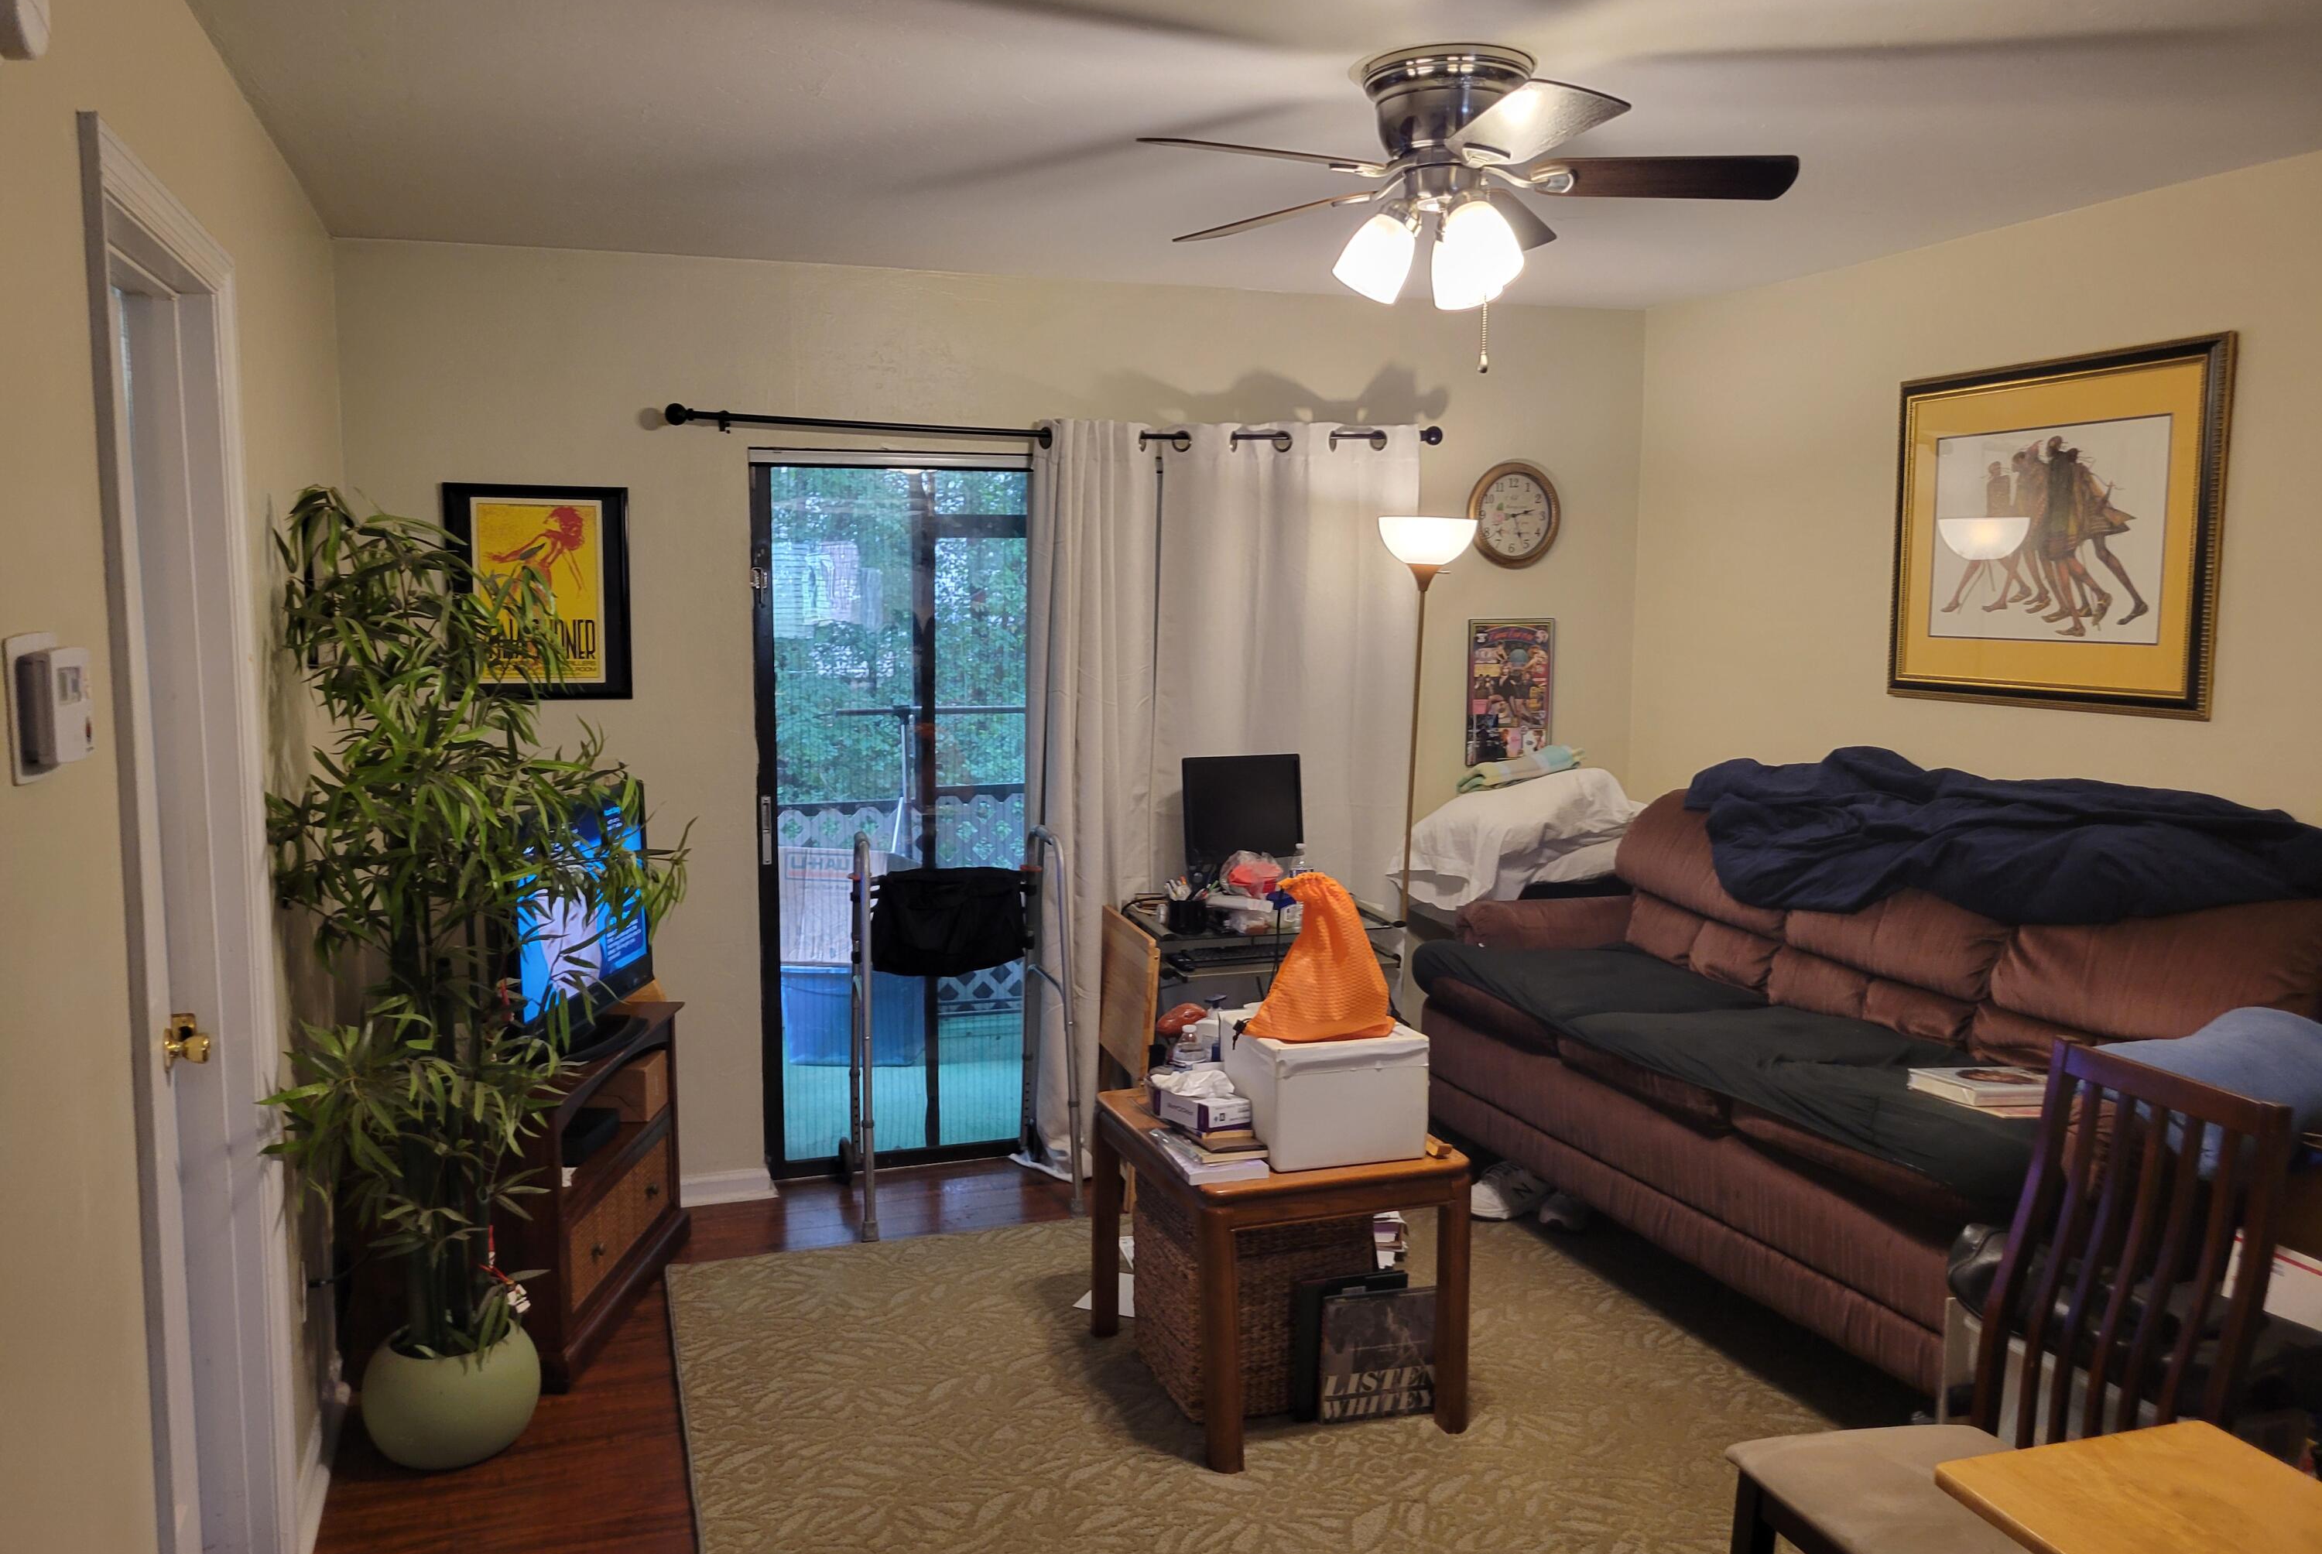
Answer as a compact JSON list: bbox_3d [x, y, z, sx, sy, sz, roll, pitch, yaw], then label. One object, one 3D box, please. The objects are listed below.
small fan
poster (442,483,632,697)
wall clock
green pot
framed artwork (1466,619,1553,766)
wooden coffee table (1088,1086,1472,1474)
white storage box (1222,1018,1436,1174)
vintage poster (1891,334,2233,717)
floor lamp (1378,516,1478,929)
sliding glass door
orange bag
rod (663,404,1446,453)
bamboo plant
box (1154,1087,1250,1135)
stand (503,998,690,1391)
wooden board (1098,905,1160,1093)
[{"bbox_3d":[0.458,-0.948,2.814,1.100,0.371,1.100,-2,6,-19],"label":"small fan"},{"bbox_3d":[-1.542,-0.455,4.319,0.441,0.525,0.025,-2,6,-19],"label":"poster"},{"bbox_3d":[1.048,-0.776,5.153,0.305,0.308,0.045,-2,7,-19],"label":"wall clock"},{"bbox_3d":[-1.324,1.155,3.261,0.310,0.210,0.310,-2,7,-19],"label":"green pot"},{"bbox_3d":[1.058,-0.251,5.256,0.296,0.447,0.020,-2,6,-19],"label":"framed artwork"},{"bbox_3d":[0.225,0.979,3.564,0.550,0.545,0.654,-2,6,-19],"label":"wooden coffee table"},{"bbox_3d":[0.316,0.600,3.429,0.318,0.237,0.315,-2,6,-19],"label":"white storage box"},{"bbox_3d":[1.956,-0.538,3.869,0.035,0.760,0.875,-2,7,-19],"label":"vintage poster"},{"bbox_3d":[0.679,0.202,4.733,0.295,1.800,0.295,0,6,-20],"label":"floor lamp"},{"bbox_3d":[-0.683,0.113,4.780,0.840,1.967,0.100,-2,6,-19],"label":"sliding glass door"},{"bbox_3d":[0.299,0.336,3.306,0.280,0.300,0.170,-1,6,-10],"label":"orange bag"},{"bbox_3d":[-0.203,-0.934,4.654,2.169,0.050,0.070,-2,6,-19],"label":"rod"},{"bbox_3d":[-1.229,0.259,3.238,0.680,1.588,0.680,-2,6,-19],"label":"bamboo plant"},{"bbox_3d":[0.080,0.627,3.324,0.107,0.053,0.175,-4,8,-36],"label":"box"},{"bbox_3d":[-1.389,0.889,3.870,0.440,0.605,0.840,0,6,1],"label":"stand"},{"bbox_3d":[-0.080,0.563,4.535,0.035,0.365,0.480,1,5,-15],"label":"wooden board"}]

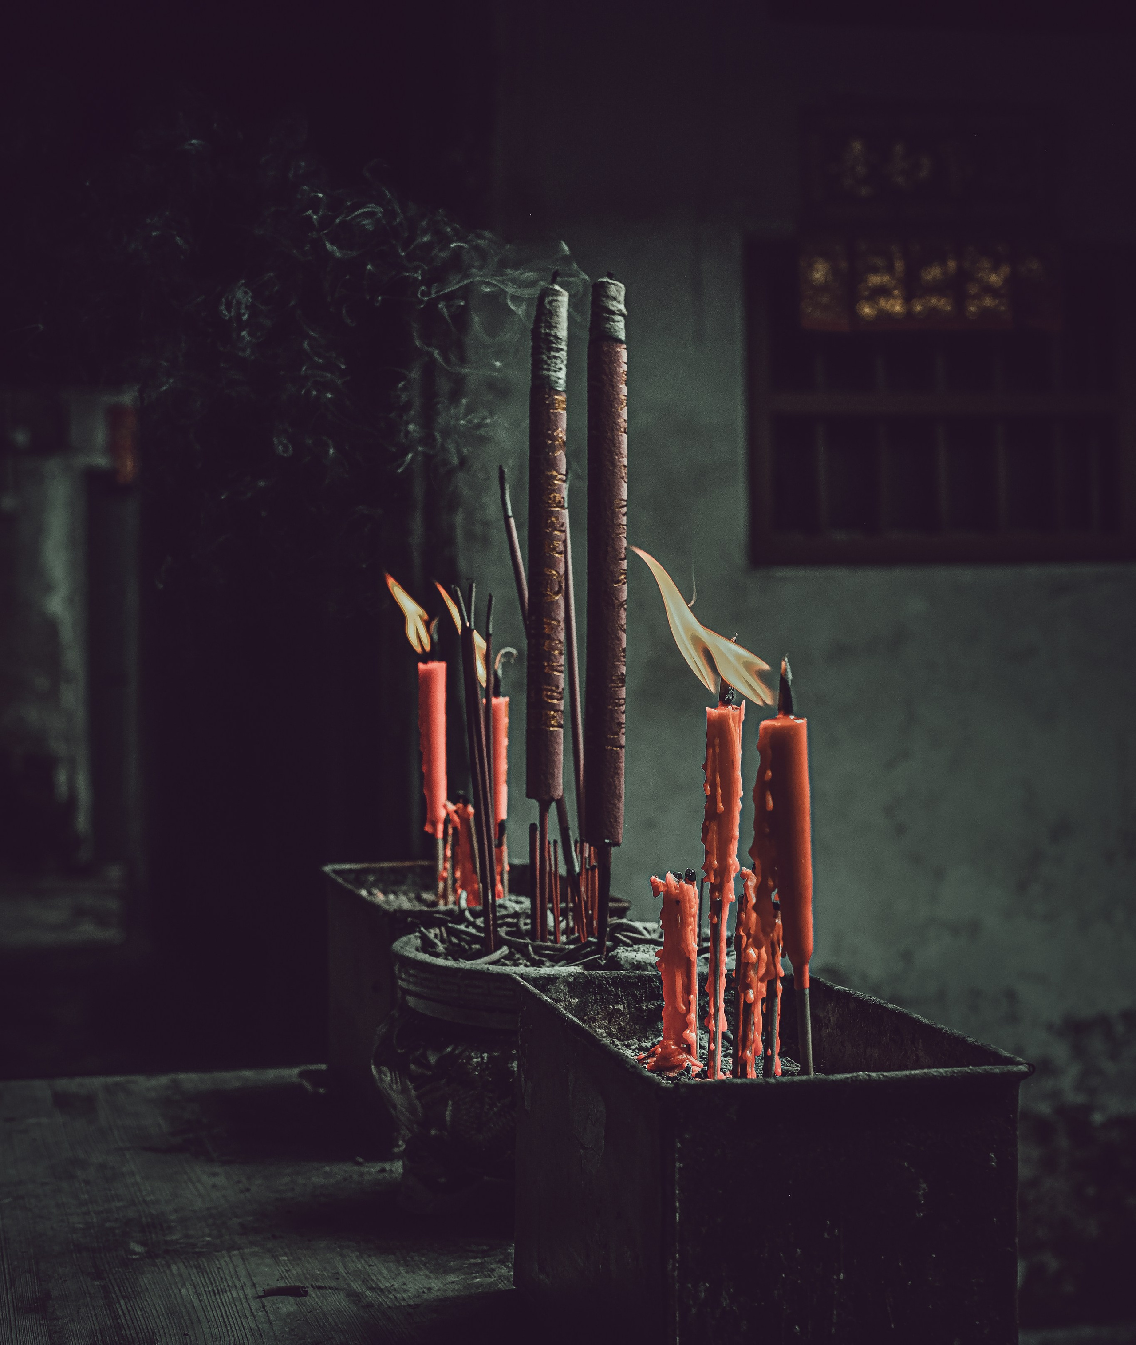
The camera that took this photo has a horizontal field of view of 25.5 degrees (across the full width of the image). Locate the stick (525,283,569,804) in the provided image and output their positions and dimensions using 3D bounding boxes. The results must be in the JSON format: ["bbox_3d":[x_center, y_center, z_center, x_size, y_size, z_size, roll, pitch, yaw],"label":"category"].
[{"bbox_3d":[-0.012,-0.083,1.620,0.024,0.335,0.024,1,3,0],"label":"stick"}]

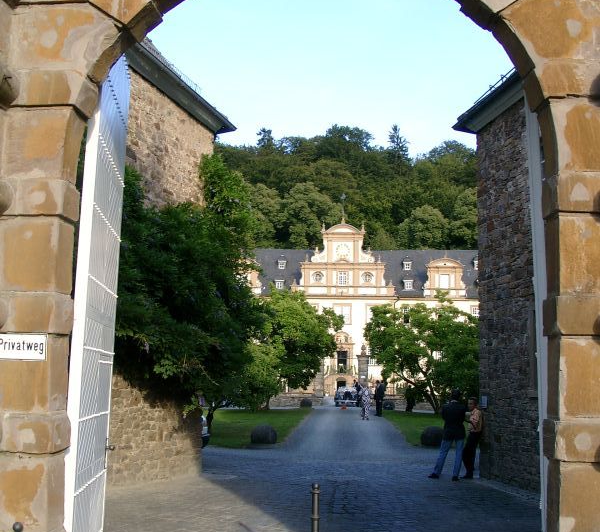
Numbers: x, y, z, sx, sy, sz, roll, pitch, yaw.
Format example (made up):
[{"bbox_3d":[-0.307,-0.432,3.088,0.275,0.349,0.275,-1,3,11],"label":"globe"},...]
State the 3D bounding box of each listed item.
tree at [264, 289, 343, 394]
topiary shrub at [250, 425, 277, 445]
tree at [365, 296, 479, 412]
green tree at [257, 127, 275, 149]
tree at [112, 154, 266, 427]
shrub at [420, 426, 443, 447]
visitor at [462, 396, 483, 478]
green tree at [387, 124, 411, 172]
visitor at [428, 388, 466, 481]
[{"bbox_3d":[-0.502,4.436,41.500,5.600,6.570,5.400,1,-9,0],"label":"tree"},{"bbox_3d":[-1.078,4.997,23.200,0.760,0.620,0.740,1,-9,0],"label":"topiary shrub"},{"bbox_3d":[6.600,4.644,41.000,6.600,6.070,6.000,1,-9,0],"label":"tree"},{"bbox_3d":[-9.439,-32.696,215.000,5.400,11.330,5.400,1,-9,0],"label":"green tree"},{"bbox_3d":[-2.692,0.813,18.800,3.500,6.800,3.700,1,-9,0],"label":"tree"},{"bbox_3d":[3.893,4.998,23.000,0.740,0.585,0.740,1,-9,0],"label":"shrub"},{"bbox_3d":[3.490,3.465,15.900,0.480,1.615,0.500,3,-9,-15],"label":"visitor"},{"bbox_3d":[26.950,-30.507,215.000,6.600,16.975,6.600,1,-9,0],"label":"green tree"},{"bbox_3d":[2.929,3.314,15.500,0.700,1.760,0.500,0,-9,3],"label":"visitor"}]

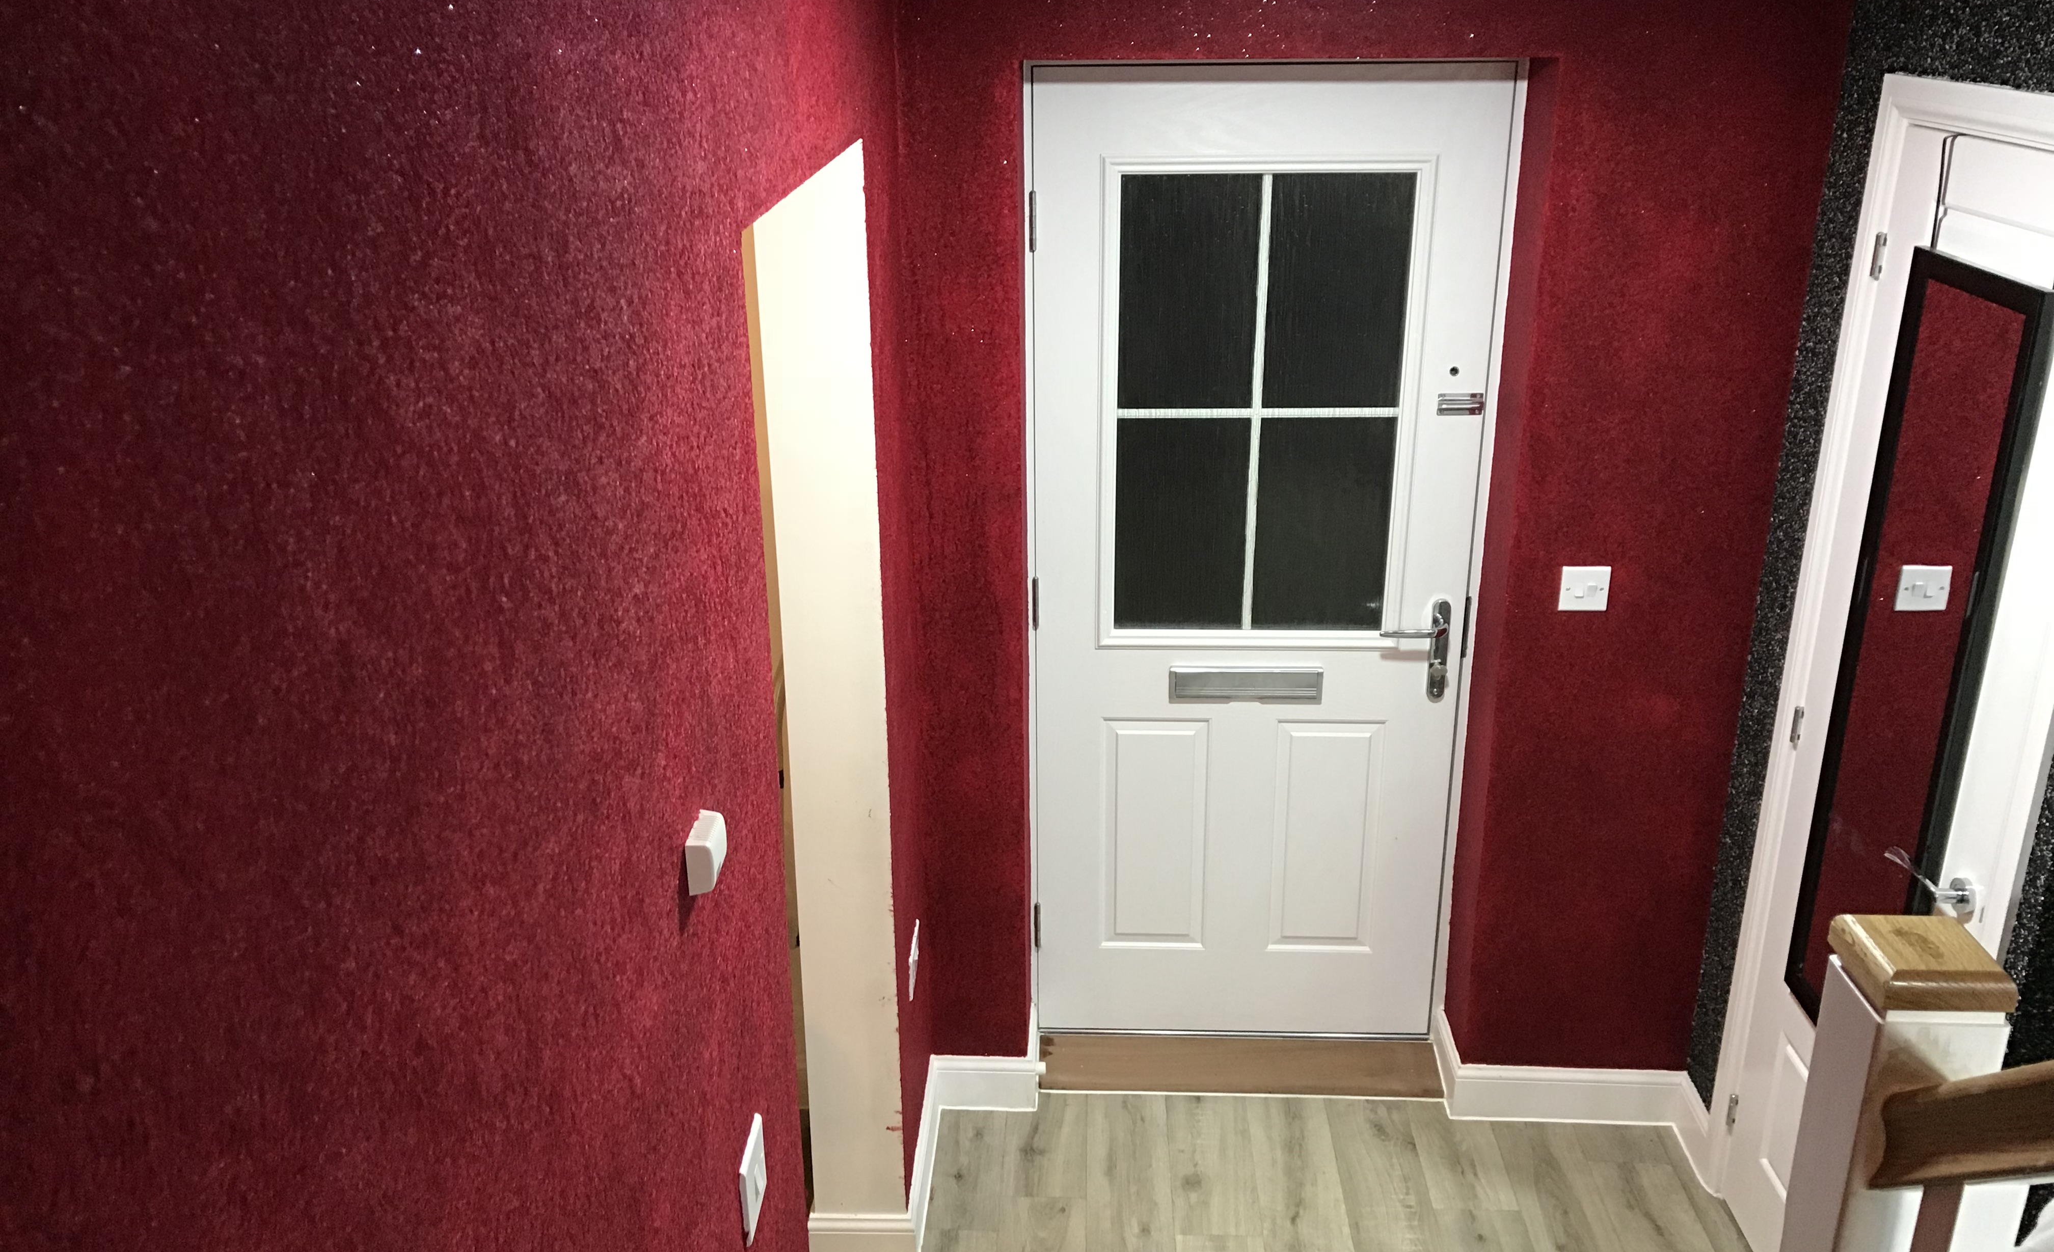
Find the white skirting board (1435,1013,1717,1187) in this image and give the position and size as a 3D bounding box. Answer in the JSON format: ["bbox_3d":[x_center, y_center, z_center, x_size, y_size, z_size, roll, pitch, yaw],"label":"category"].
[{"bbox_3d":[1.129,0.980,3.470,0.472,0.128,0.412,0,21,3],"label":"white skirting board"}]

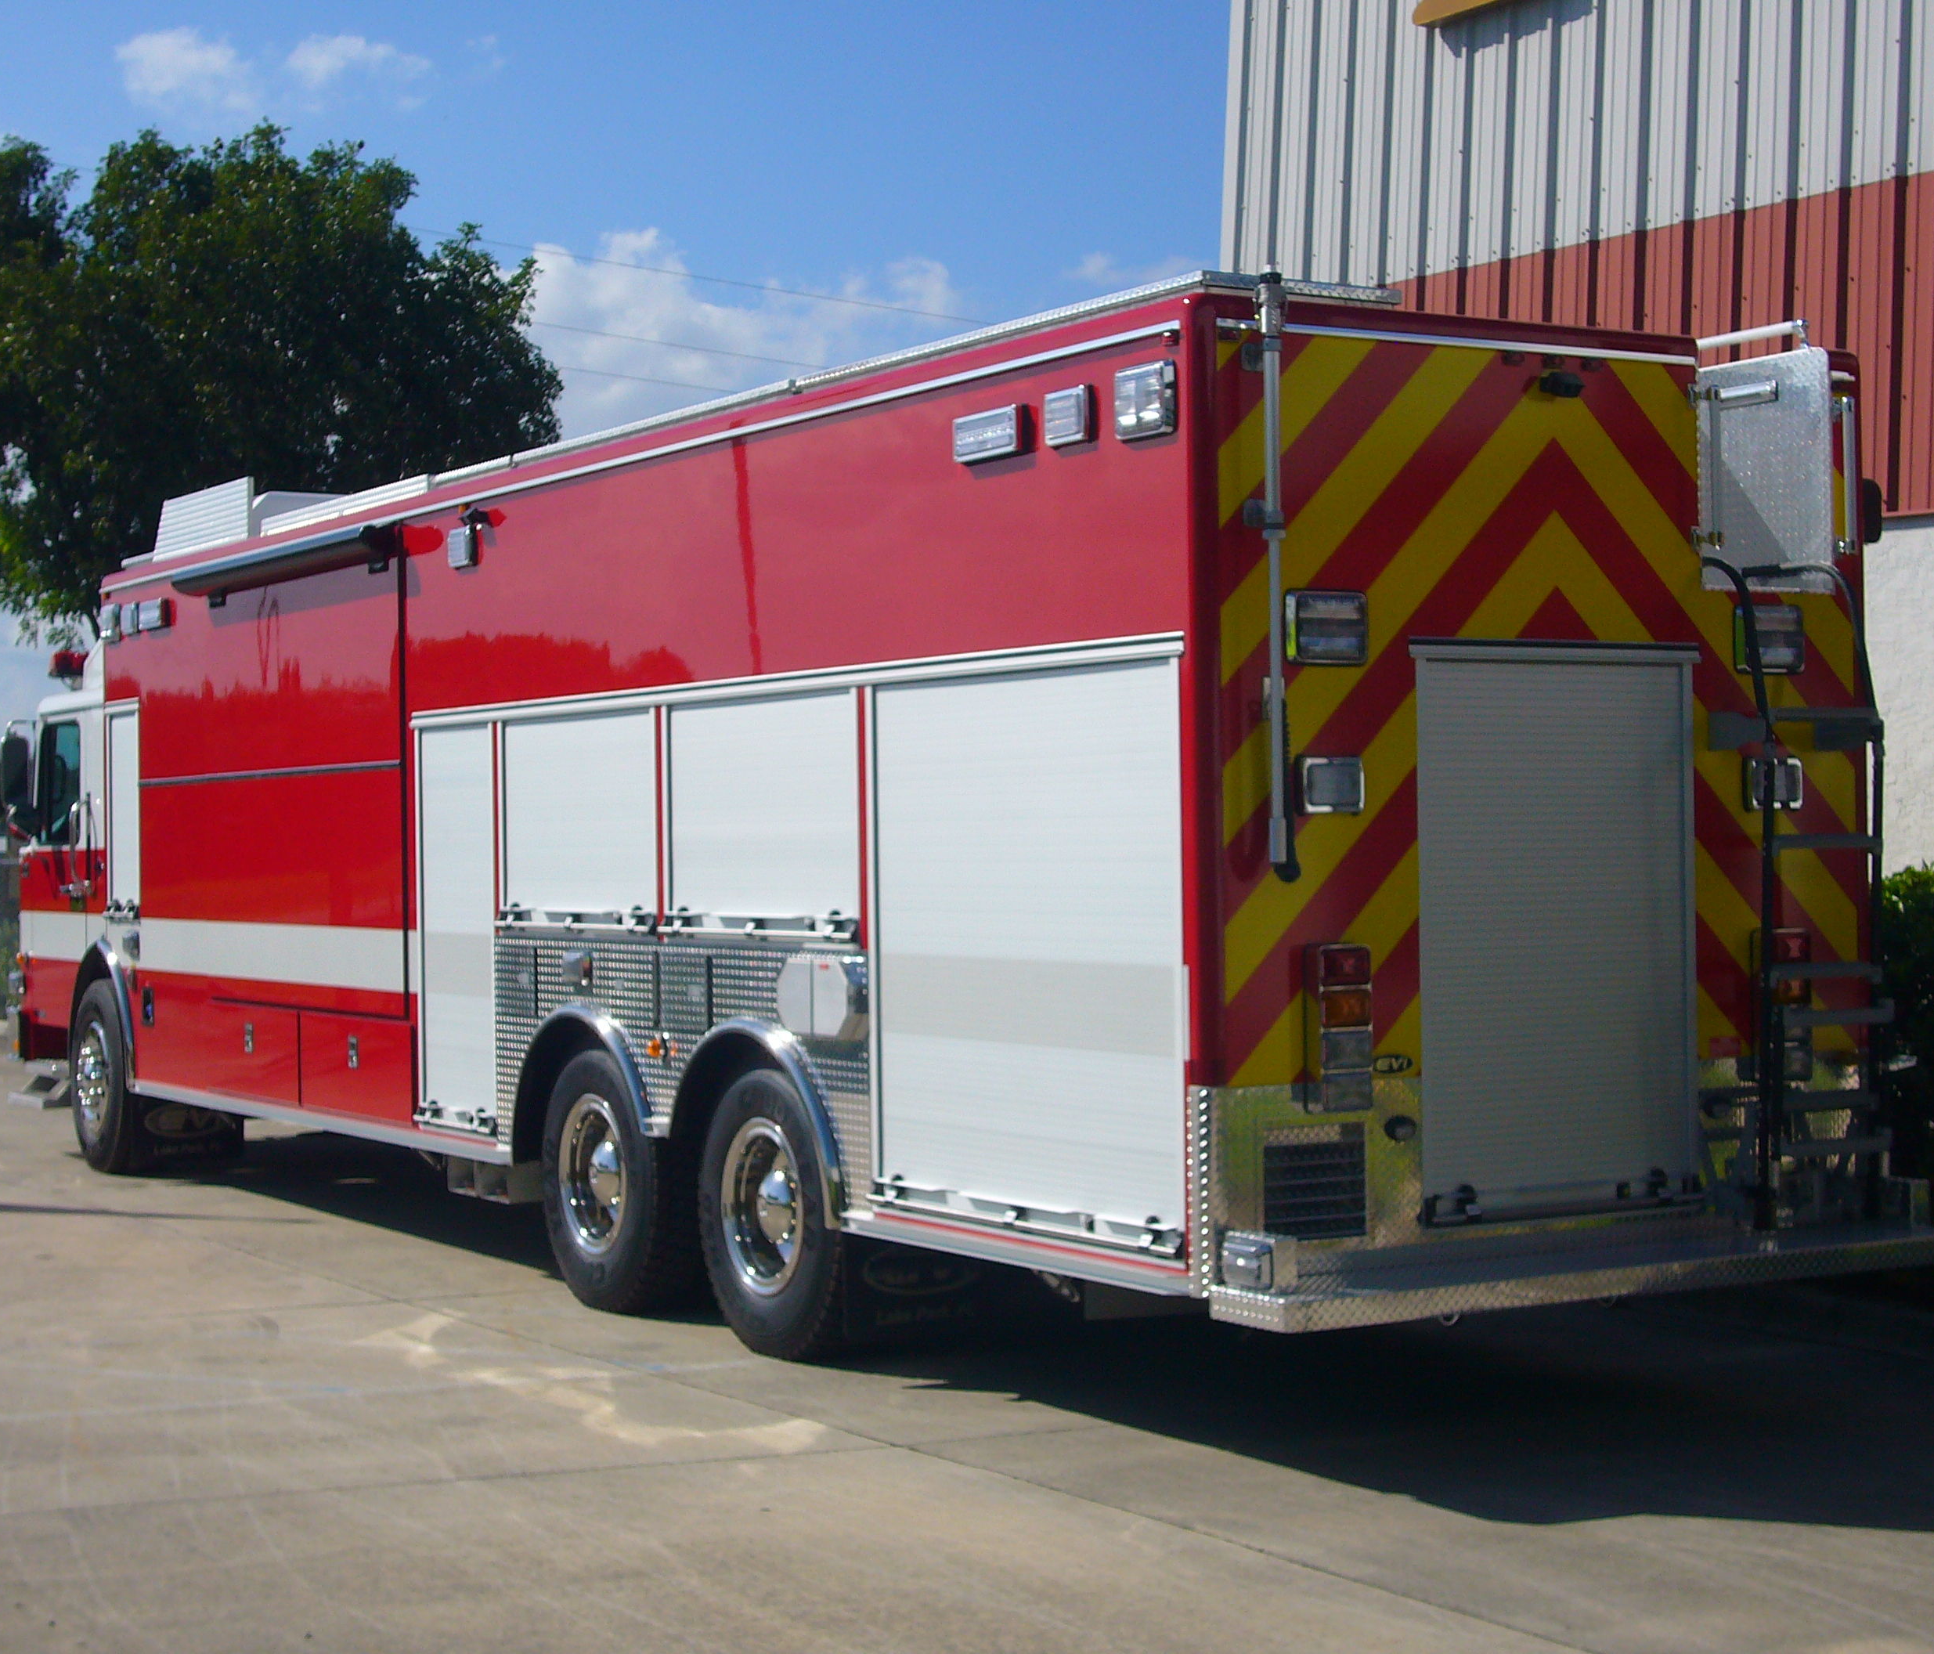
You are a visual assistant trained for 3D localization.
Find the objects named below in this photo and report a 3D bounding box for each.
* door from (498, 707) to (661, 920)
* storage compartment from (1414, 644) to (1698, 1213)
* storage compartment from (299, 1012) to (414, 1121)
[{"bbox_3d":[-1.460,-0.042,12.898,0.080,0.770,1.460,0,0,-30],"label":"door"},{"bbox_3d":[1.710,0.294,9.930,1.020,1.640,0.080,0,0,-30],"label":"storage compartment"},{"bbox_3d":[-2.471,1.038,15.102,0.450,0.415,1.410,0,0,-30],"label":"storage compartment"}]

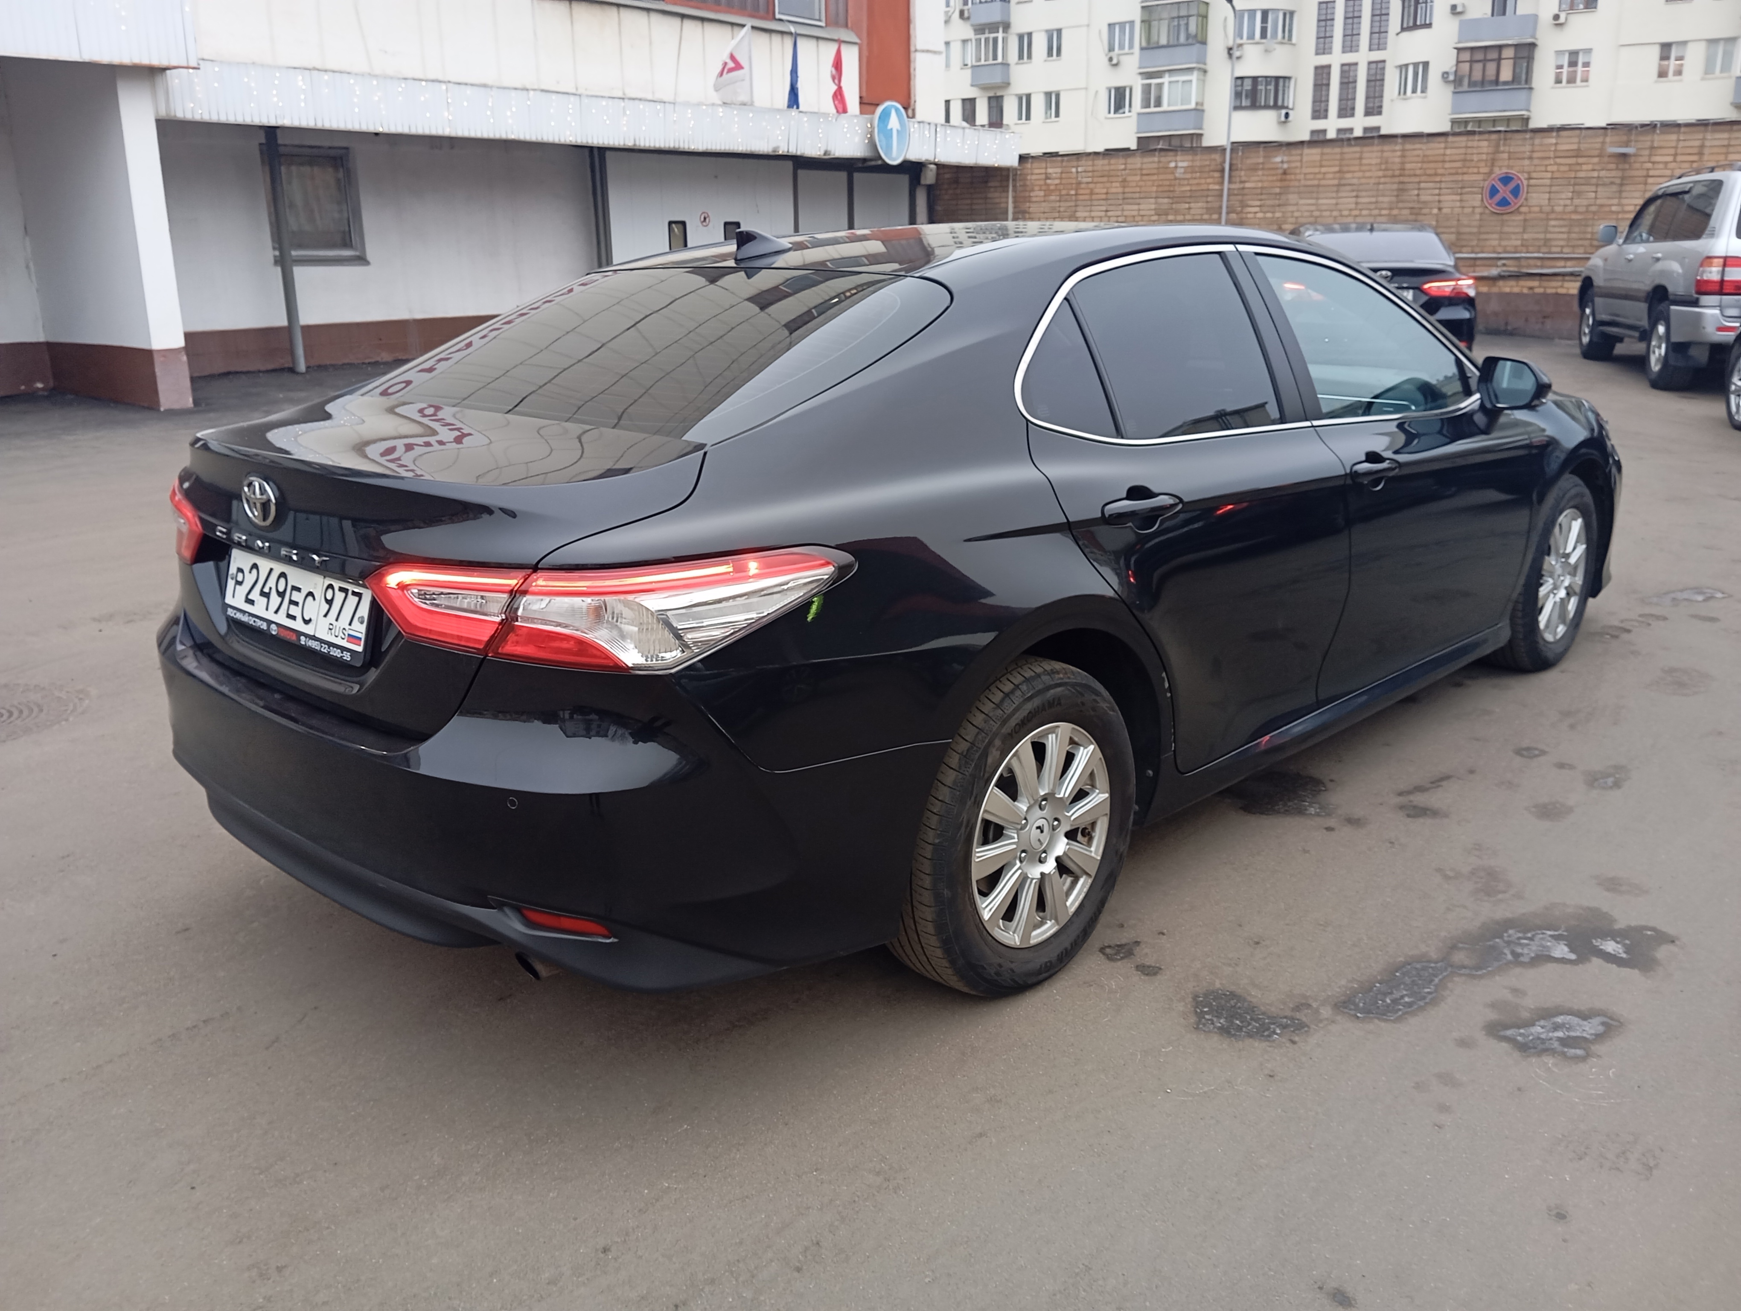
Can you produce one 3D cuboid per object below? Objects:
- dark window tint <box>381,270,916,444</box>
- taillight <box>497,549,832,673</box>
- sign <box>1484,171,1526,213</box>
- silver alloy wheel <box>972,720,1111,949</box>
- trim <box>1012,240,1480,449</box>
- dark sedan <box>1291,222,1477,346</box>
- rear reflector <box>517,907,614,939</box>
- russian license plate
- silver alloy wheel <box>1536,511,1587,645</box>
[{"bbox_3d":[-0.469,-0.639,2.850,1.240,0.120,0.680,13,45,42],"label":"dark window tint"},{"bbox_3d":[-0.293,-0.079,2.065,0.310,0.150,0.440,13,21,42],"label":"taillight"},{"bbox_3d":[8.913,-6.510,19.800,0.550,0.550,0.030,5,17,21],"label":"sign"},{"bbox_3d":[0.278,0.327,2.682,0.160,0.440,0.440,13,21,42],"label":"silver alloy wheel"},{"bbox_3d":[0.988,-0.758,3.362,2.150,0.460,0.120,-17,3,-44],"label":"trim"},{"bbox_3d":[5.160,-3.770,15.050,1.840,1.450,4.880,2,16,12],"label":"dark sedan"},{"bbox_3d":[-0.457,0.392,2.097,0.165,0.032,0.032,6,17,23],"label":"rear reflector"},{"bbox_3d":[-0.990,-0.093,2.419,0.525,0.124,0.020,13,6,42],"label":"russian license plate"},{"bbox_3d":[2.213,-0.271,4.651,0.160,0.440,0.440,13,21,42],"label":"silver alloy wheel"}]

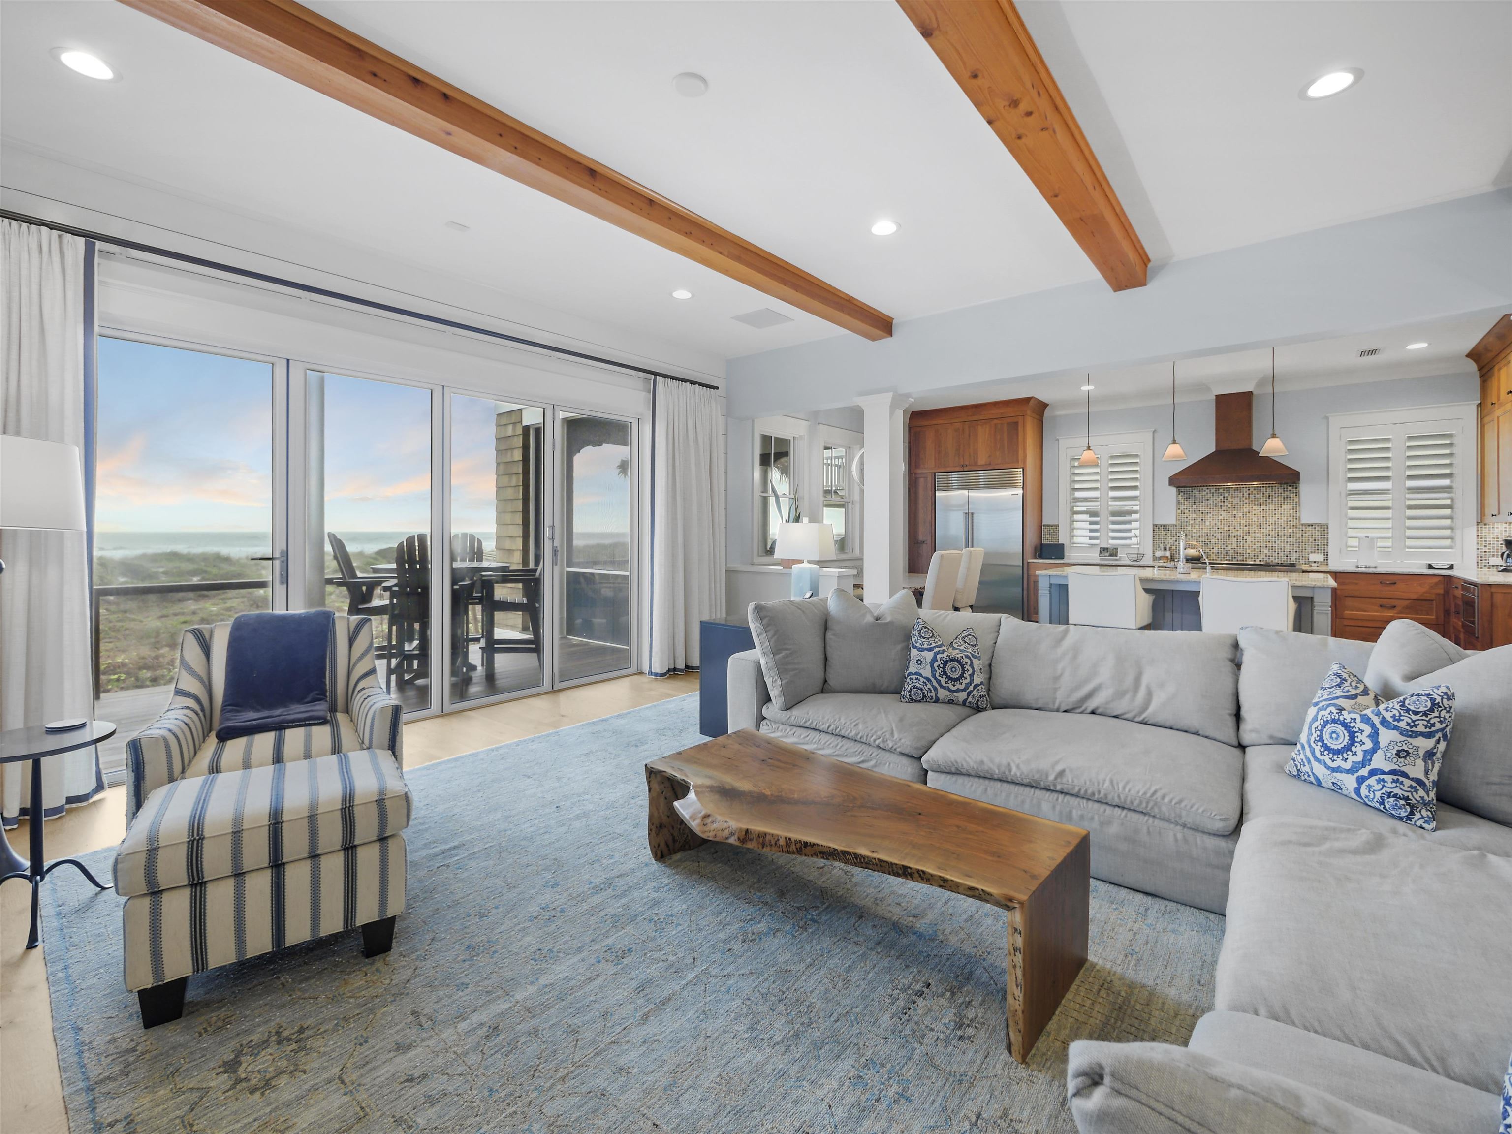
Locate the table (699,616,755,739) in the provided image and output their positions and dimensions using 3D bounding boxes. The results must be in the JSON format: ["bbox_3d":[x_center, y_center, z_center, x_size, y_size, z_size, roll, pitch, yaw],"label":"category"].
[{"bbox_3d":[0.093,0.735,4.198,0.582,0.757,0.736,1,2,39],"label":"table"}]

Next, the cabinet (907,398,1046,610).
[{"bbox_3d":[3.181,-0.726,8.897,1.757,3.131,0.875,1,2,38],"label":"cabinet"}]

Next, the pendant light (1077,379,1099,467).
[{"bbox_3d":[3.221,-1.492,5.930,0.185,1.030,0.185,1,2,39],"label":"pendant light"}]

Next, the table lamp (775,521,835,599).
[{"bbox_3d":[0.343,0.006,4.316,0.387,0.690,0.209,1,2,39],"label":"table lamp"}]

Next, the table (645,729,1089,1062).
[{"bbox_3d":[0.286,0.975,2.107,1.423,0.388,0.574,1,2,41],"label":"table"}]

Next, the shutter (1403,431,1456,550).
[{"bbox_3d":[6.941,-0.770,6.305,0.377,1.212,0.060,1,2,39],"label":"shutter"}]

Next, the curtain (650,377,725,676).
[{"bbox_3d":[-0.649,-0.398,6.086,0.175,2.802,0.979,1,2,40],"label":"curtain"}]

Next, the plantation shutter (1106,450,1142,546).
[{"bbox_3d":[4.878,-0.906,8.107,0.432,1.257,0.060,1,2,38],"label":"plantation shutter"}]

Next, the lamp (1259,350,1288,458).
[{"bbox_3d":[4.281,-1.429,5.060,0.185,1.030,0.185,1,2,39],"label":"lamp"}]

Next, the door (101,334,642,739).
[{"bbox_3d":[-2.240,-0.115,4.346,0.120,2.310,3.483,1,2,41],"label":"door"}]

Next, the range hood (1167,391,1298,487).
[{"bbox_3d":[5.652,-1.511,7.247,1.215,1.082,0.606,1,2,38],"label":"range hood"}]

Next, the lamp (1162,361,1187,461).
[{"bbox_3d":[4.183,-1.548,6.105,0.245,0.989,0.245,1,2,38],"label":"lamp"}]

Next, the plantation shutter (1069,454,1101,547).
[{"bbox_3d":[4.426,-0.887,8.242,0.394,1.250,0.060,1,2,39],"label":"plantation shutter"}]

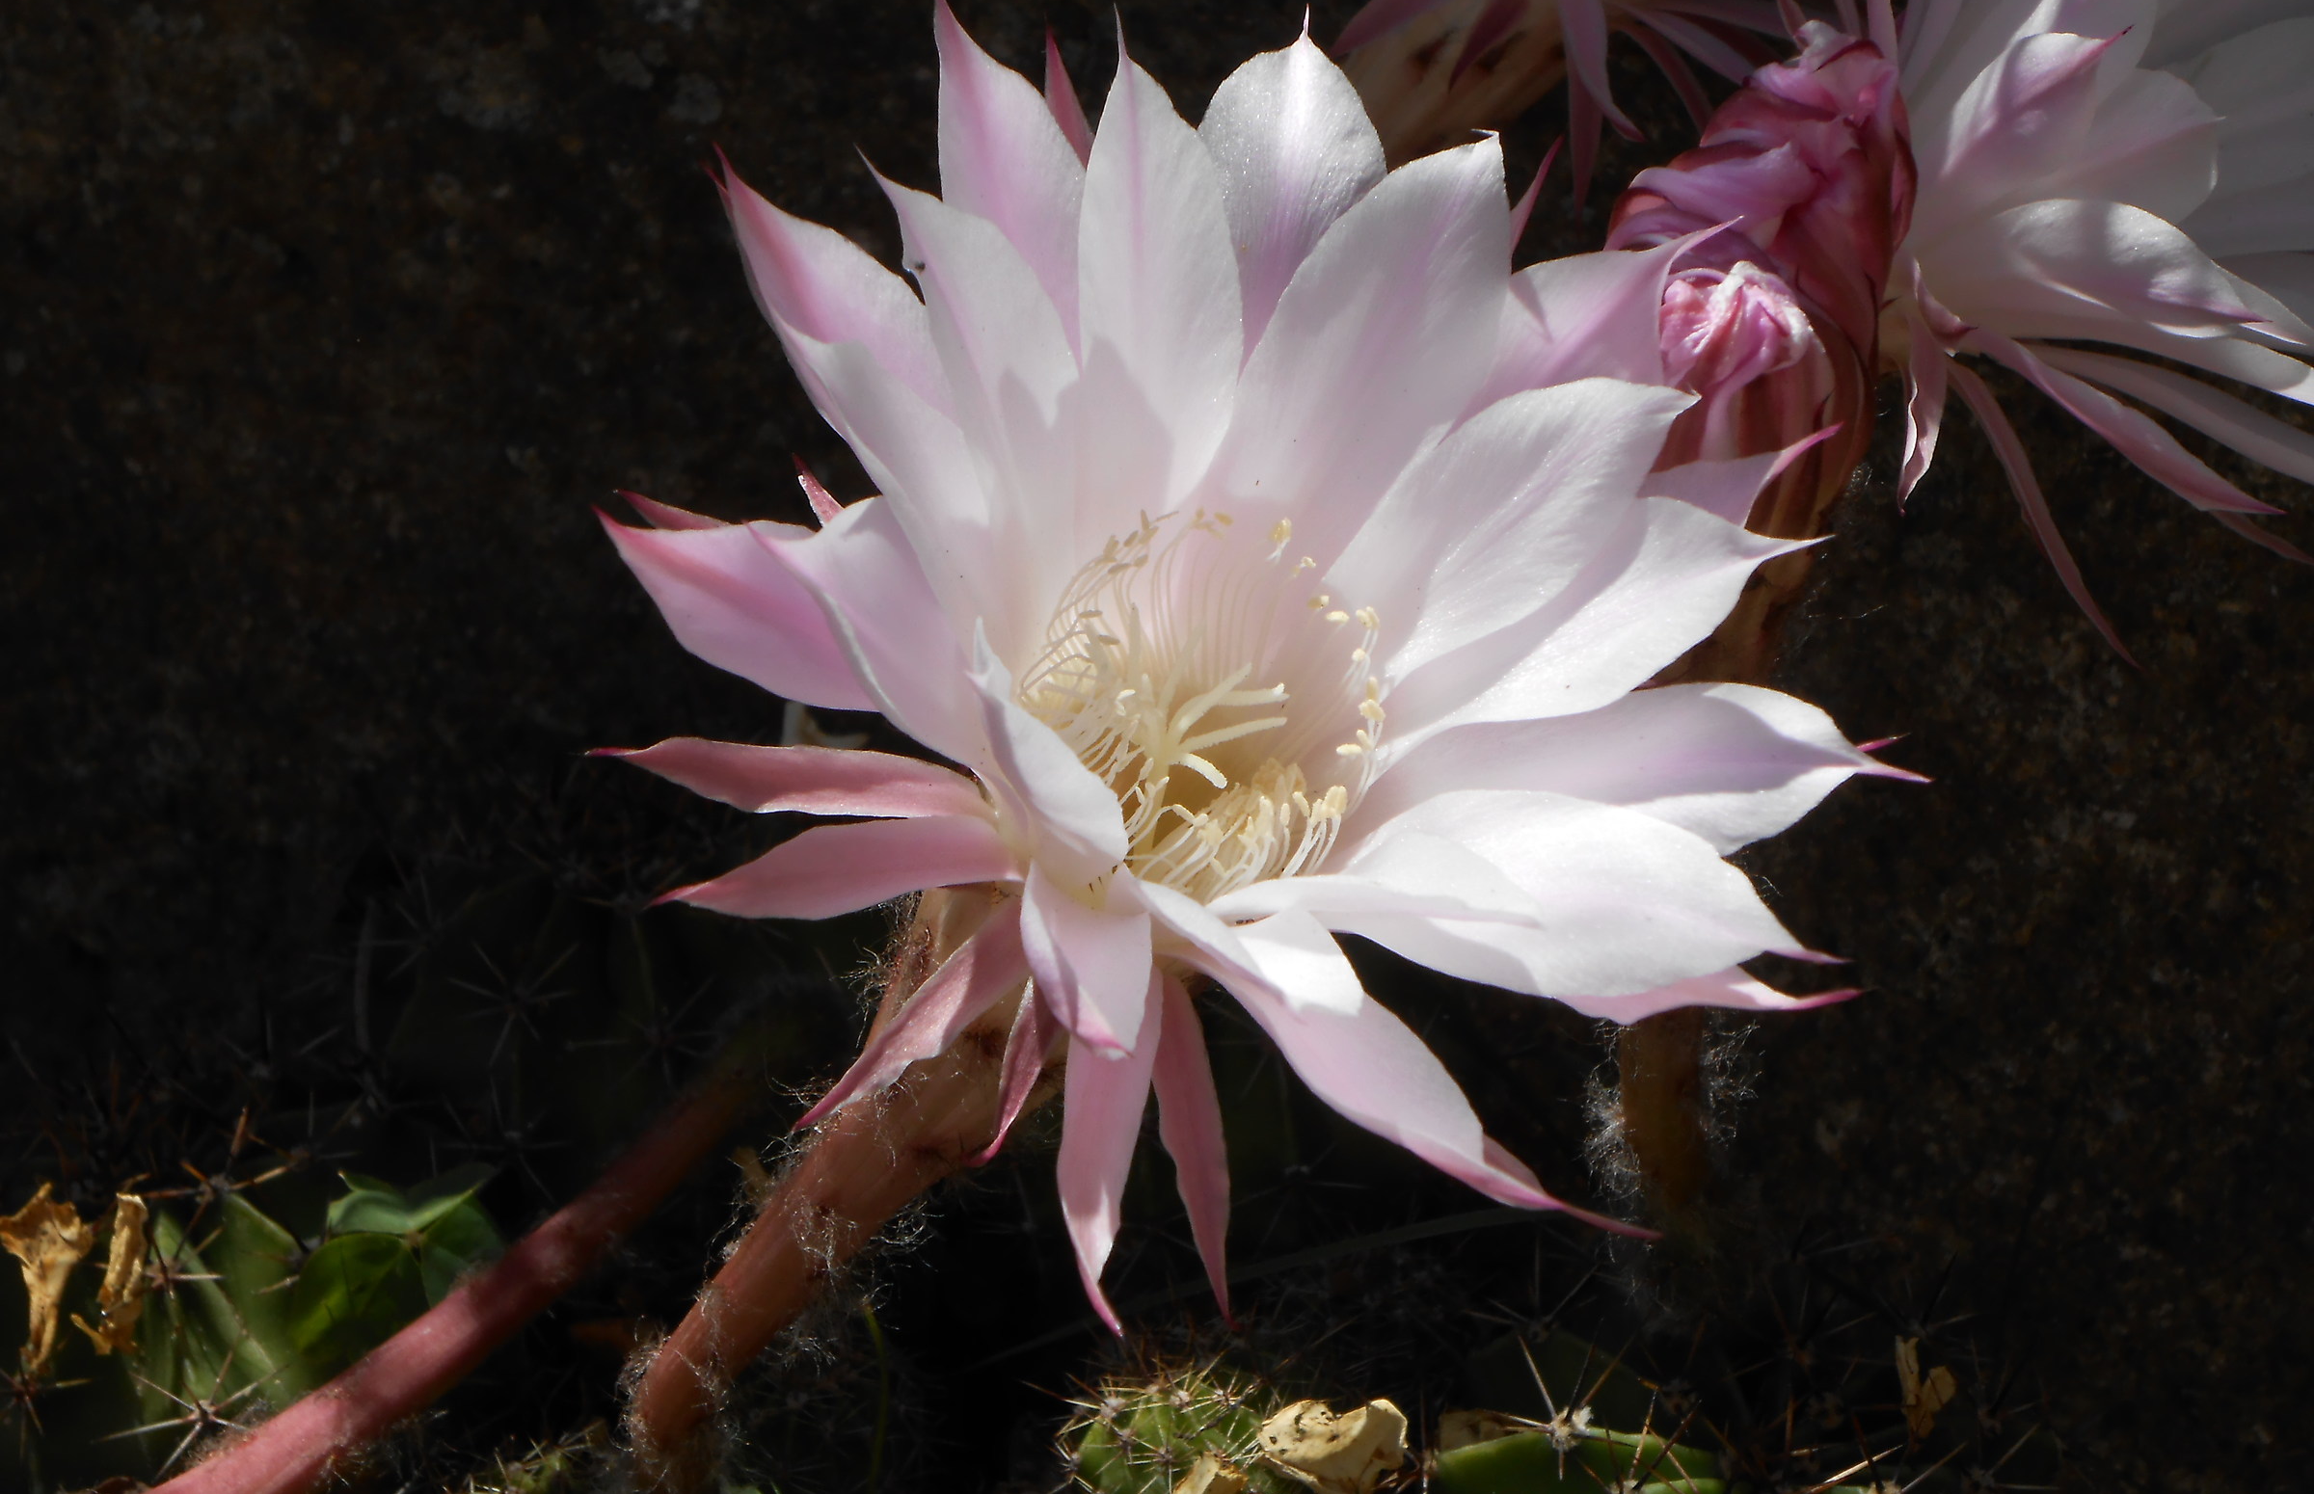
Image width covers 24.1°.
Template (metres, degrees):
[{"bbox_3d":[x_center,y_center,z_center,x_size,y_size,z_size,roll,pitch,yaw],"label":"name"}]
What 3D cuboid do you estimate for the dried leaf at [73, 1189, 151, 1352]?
[{"bbox_3d":[-0.111,0.056,0.575,0.009,0.018,0.007,0,27,0],"label":"dried leaf"}]

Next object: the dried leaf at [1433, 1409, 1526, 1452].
[{"bbox_3d":[0.035,0.073,0.580,0.011,0.005,0.006,0,27,0],"label":"dried leaf"}]

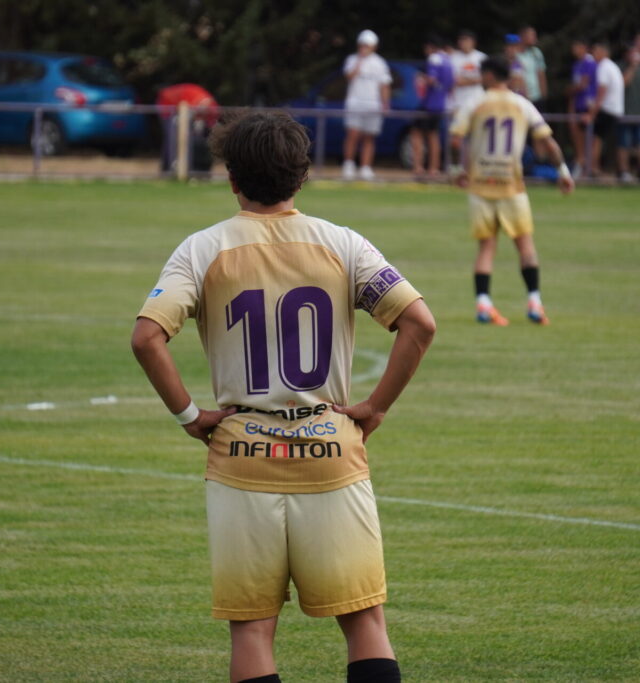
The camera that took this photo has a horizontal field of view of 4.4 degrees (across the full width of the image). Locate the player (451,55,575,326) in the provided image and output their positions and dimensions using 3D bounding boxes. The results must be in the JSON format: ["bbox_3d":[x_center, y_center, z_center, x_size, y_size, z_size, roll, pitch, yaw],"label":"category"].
[{"bbox_3d":[1.266,-0.994,54.300,0.780,1.765,0.450,1,2,15],"label":"player"}]

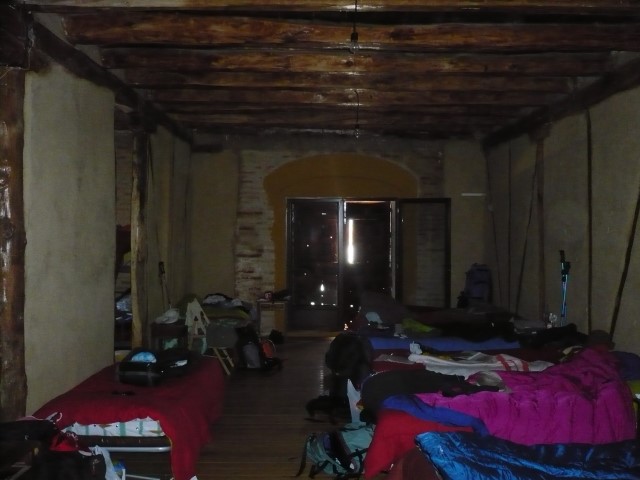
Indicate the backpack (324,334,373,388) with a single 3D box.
[{"bbox_3d":[0.238,1.006,5.400,0.390,0.470,0.320,0,2,1],"label":"backpack"}]

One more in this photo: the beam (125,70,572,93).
[{"bbox_3d":[0.262,-1.456,5.950,4.150,0.170,0.170,0,2,1],"label":"beam"}]

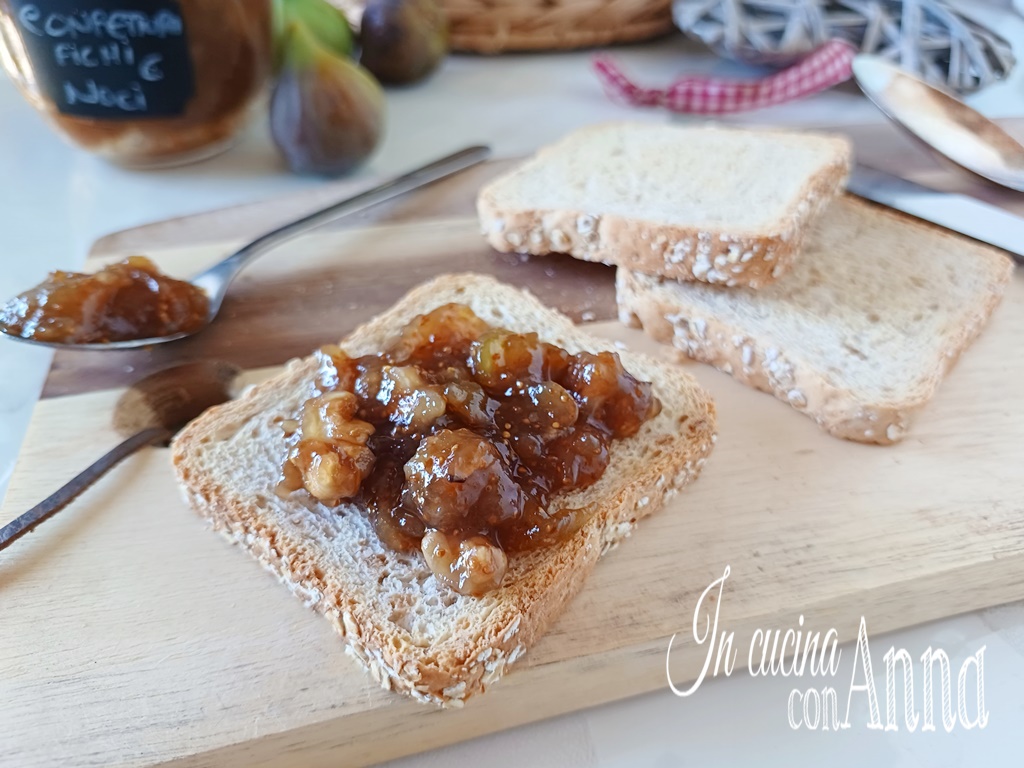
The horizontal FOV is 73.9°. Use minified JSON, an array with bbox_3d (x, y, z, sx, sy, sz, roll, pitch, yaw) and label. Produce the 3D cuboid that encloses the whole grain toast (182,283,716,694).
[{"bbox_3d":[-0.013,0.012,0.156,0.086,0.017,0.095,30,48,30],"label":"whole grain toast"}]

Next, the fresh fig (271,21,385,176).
[{"bbox_3d":[-0.090,-0.134,0.322,0.052,0.068,0.052,-9,39,7],"label":"fresh fig"}]

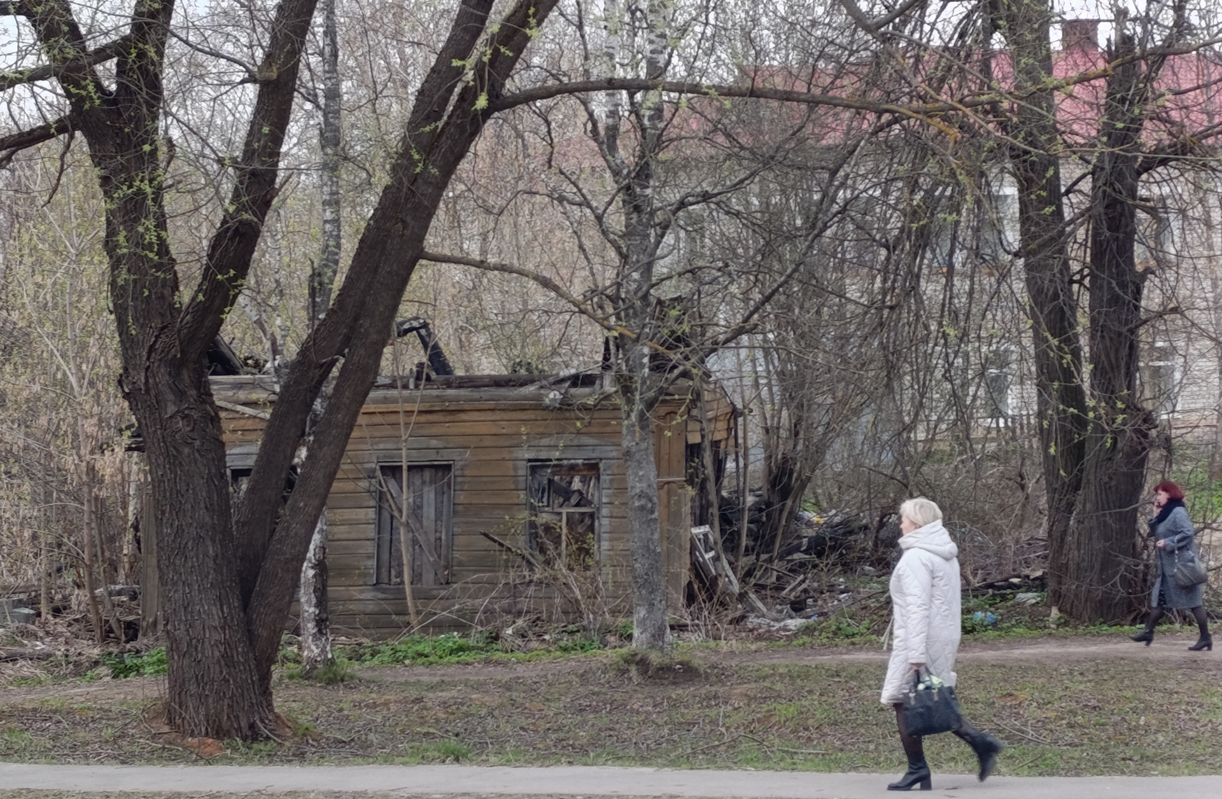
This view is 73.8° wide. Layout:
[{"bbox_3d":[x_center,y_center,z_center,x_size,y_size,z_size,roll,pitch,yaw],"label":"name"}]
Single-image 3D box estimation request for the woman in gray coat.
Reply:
[{"bbox_3d":[5.530,1.636,8.040,0.700,1.650,0.500,-1,-4,13],"label":"woman in gray coat"}]

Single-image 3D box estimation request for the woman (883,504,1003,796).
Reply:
[{"bbox_3d":[1.920,1.407,4.720,0.680,1.660,0.520,-1,-4,11],"label":"woman"}]

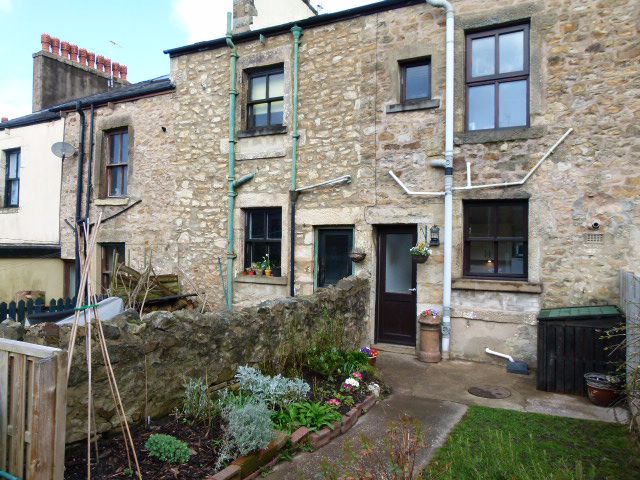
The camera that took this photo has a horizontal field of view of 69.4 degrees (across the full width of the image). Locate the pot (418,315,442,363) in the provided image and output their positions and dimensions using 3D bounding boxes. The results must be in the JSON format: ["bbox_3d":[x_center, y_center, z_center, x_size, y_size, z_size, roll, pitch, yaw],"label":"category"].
[{"bbox_3d":[1.822,1.631,7.630,0.380,0.700,0.380,1,0,24],"label":"pot"}]

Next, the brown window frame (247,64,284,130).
[{"bbox_3d":[-1.055,-2.835,9.281,0.920,1.240,0.100,1,0,25],"label":"brown window frame"}]

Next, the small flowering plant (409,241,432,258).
[{"bbox_3d":[1.647,0.180,7.550,0.360,0.320,0.330,1,0,25],"label":"small flowering plant"}]

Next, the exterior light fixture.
[{"bbox_3d":[1.884,-0.069,7.585,0.150,0.345,0.180,1,0,25],"label":"exterior light fixture"}]

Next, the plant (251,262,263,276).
[{"bbox_3d":[-1.266,0.588,9.213,0.220,0.270,0.190,1,0,25],"label":"plant"}]

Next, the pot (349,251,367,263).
[{"bbox_3d":[0.677,0.304,8.126,0.290,0.190,0.230,1,0,25],"label":"pot"}]

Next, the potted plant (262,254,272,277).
[{"bbox_3d":[-1.026,0.495,9.087,0.170,0.439,0.170,1,0,25],"label":"potted plant"}]

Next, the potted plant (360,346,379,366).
[{"bbox_3d":[0.760,1.790,7.100,0.270,0.300,0.250,1,0,0],"label":"potted plant"}]

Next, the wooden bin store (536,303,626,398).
[{"bbox_3d":[3.398,1.420,6.082,0.950,1.030,0.700,1,0,29],"label":"wooden bin store"}]

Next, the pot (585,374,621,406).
[{"bbox_3d":[3.333,1.785,5.441,0.380,0.290,0.380,1,0,25],"label":"pot"}]

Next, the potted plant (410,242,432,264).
[{"bbox_3d":[1.650,0.216,7.514,0.350,0.340,0.340,1,0,25],"label":"potted plant"}]

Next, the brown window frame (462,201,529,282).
[{"bbox_3d":[2.835,0.003,7.446,1.000,1.280,0.100,1,0,25],"label":"brown window frame"}]

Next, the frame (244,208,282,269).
[{"bbox_3d":[-1.103,0.026,9.274,0.952,1.352,0.100,1,0,25],"label":"frame"}]

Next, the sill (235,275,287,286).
[{"bbox_3d":[-1.127,0.785,9.130,1.192,0.140,0.180,1,0,25],"label":"sill"}]

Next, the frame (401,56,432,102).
[{"bbox_3d":[1.688,-2.761,8.012,0.570,0.740,0.100,1,0,25],"label":"frame"}]

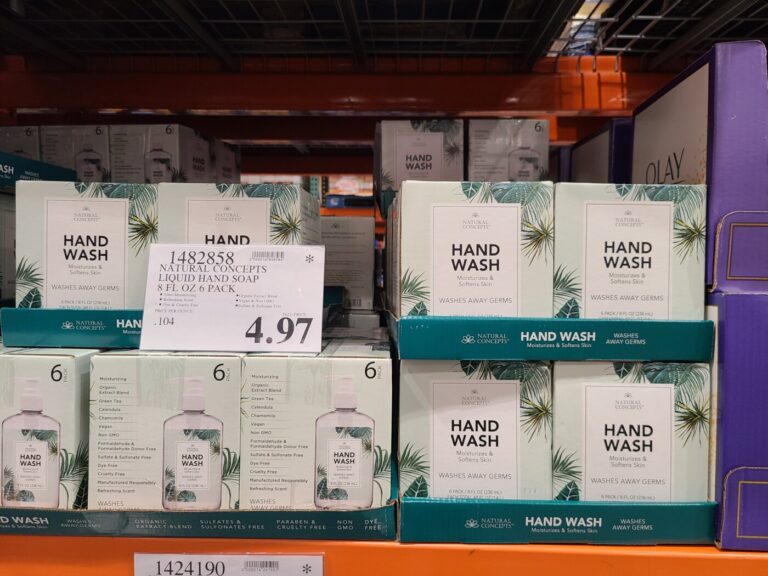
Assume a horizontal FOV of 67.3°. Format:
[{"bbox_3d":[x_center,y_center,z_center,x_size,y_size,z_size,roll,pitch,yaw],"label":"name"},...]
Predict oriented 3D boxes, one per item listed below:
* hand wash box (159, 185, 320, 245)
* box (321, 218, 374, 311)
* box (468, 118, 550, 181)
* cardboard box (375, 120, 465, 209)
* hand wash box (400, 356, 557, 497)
[{"bbox_3d":[-0.157,-0.021,0.663,0.146,0.172,0.146,1,1,1],"label":"hand wash box"},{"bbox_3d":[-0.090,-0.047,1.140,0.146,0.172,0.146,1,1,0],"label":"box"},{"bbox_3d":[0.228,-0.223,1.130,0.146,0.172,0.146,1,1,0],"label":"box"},{"bbox_3d":[0.066,-0.213,1.097,0.146,0.172,0.146,1,1,-2],"label":"cardboard box"},{"bbox_3d":[0.088,0.154,0.632,0.146,0.172,0.146,1,1,0],"label":"hand wash box"}]

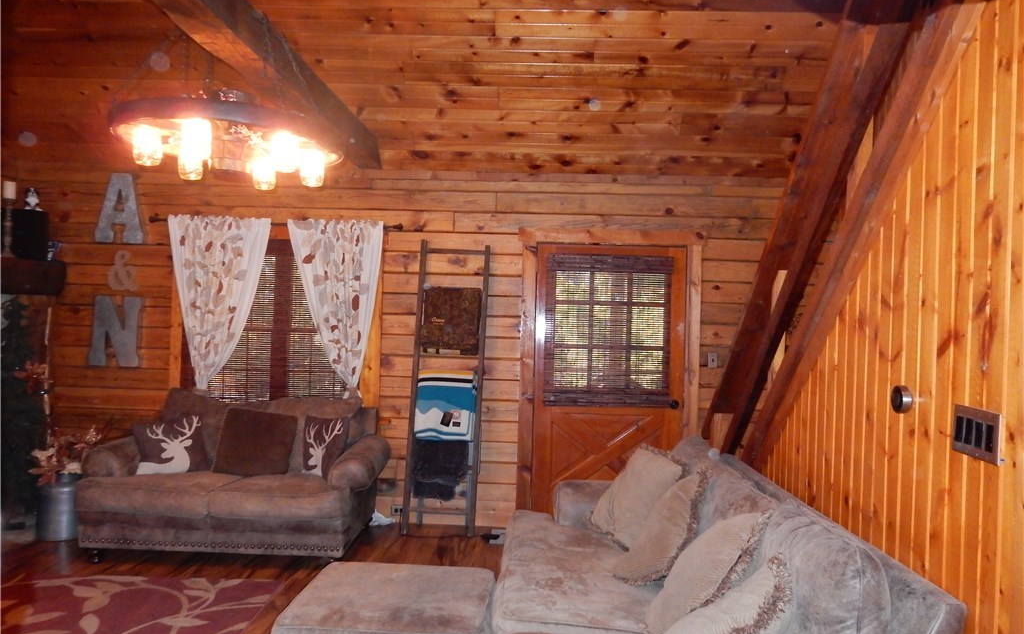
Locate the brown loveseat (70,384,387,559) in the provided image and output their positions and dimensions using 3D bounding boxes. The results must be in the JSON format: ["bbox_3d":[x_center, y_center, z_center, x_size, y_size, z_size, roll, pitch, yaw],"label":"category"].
[{"bbox_3d":[-1.691,0.983,4.798,1.715,0.960,0.950,2,1,2],"label":"brown loveseat"}]

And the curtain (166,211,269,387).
[{"bbox_3d":[-2.051,-0.077,5.231,0.675,1.250,0.110,2,1,2],"label":"curtain"}]

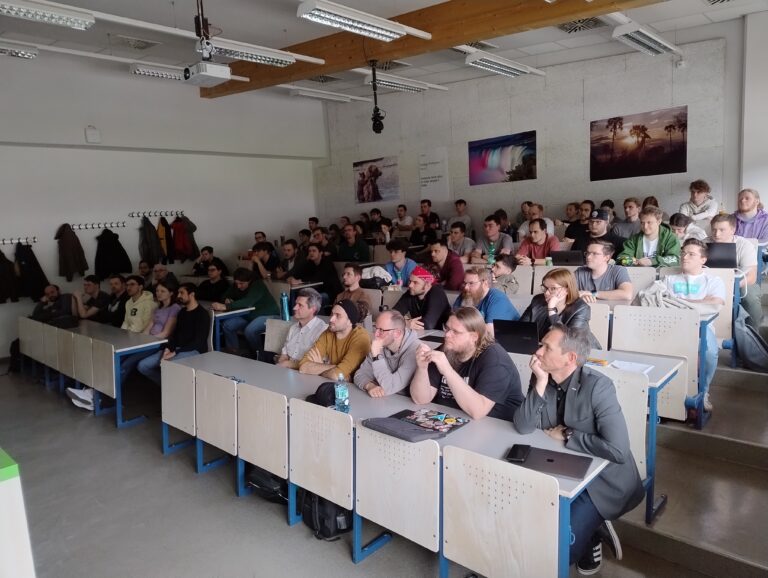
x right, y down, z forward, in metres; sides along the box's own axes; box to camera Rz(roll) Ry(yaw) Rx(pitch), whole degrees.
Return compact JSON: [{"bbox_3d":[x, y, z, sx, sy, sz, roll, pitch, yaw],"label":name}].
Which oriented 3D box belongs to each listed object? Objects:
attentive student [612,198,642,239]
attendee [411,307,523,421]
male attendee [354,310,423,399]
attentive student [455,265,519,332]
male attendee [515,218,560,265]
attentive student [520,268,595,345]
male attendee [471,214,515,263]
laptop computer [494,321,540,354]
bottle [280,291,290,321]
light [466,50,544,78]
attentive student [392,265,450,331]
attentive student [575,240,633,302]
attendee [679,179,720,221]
[{"bbox_3d":[2.905,-0.429,6.386,0.525,1.287,0.772,4,10,43],"label":"attentive student"},{"bbox_3d":[0.475,0.767,3.082,0.594,1.287,0.792,4,10,43],"label":"attendee"},{"bbox_3d":[0.069,0.775,3.240,0.780,1.230,0.540,-9,9,-34],"label":"male attendee"},{"bbox_3d":[0.757,0.457,4.219,0.554,1.267,0.772,4,10,43],"label":"attentive student"},{"bbox_3d":[1.669,-0.133,5.844,0.700,1.247,0.500,-8,9,-38],"label":"male attendee"},{"bbox_3d":[1.181,0.489,3.626,0.700,1.262,0.500,-7,8,-32],"label":"attentive student"},{"bbox_3d":[1.266,-0.188,6.221,0.760,1.280,0.540,-10,10,-38],"label":"male attendee"},{"bbox_3d":[0.912,0.297,3.436,0.325,0.215,0.280,4,11,43],"label":"laptop computer"},{"bbox_3d":[-0.938,0.162,5.129,0.070,0.274,0.070,4,9,43],"label":"bottle"},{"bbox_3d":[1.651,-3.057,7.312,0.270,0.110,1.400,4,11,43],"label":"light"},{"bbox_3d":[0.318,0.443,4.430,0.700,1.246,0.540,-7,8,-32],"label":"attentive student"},{"bbox_3d":[1.890,0.203,4.573,0.525,1.238,0.772,4,10,43],"label":"attentive student"},{"bbox_3d":[3.772,-0.657,6.382,0.500,1.250,0.720,4,11,43],"label":"attendee"}]

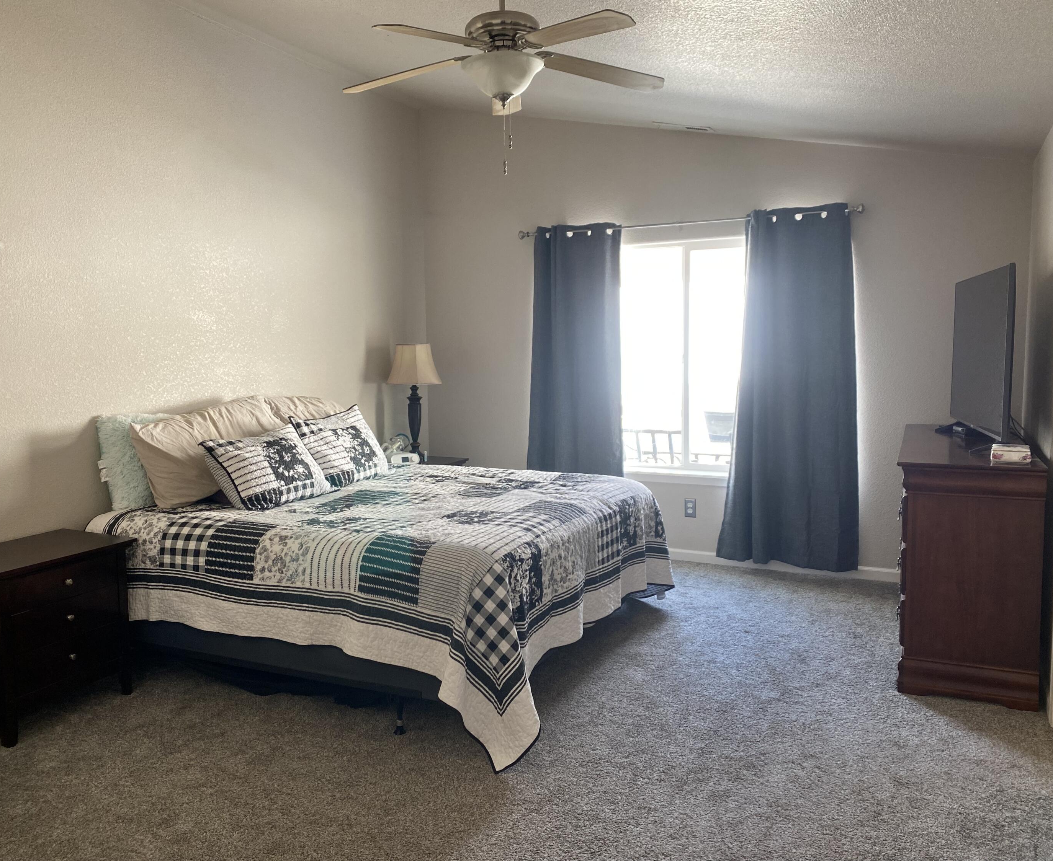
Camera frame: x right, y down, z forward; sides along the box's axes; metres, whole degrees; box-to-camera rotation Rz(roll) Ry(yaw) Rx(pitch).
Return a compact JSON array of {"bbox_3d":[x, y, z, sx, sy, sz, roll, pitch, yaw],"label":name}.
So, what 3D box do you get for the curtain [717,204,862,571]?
[{"bbox_3d":[1.541,-0.243,5.115,0.820,2.110,0.120,2,6,26],"label":"curtain"}]

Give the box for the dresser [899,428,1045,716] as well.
[{"bbox_3d":[2.046,0.524,4.064,0.529,0.927,1.649,2,6,26],"label":"dresser"}]

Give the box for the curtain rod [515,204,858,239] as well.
[{"bbox_3d":[0.917,-1.276,5.304,2.170,0.050,0.090,2,6,26],"label":"curtain rod"}]

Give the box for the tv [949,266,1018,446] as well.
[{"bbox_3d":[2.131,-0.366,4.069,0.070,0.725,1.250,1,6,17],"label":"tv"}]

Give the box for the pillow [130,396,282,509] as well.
[{"bbox_3d":[-1.544,0.096,4.316,0.200,0.470,0.860,-17,-2,26],"label":"pillow"}]

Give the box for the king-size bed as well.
[{"bbox_3d":[-0.593,0.665,4.247,2.126,0.705,2.078,2,6,26],"label":"king-size bed"}]

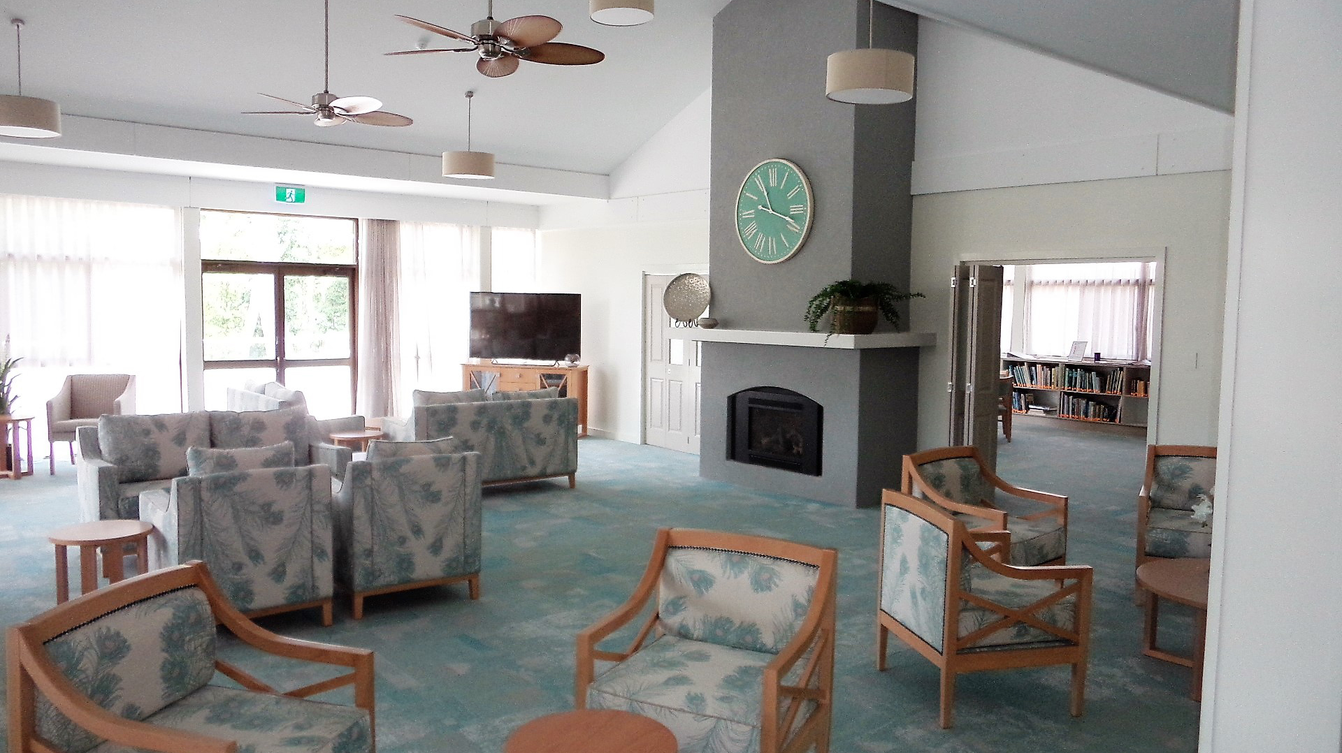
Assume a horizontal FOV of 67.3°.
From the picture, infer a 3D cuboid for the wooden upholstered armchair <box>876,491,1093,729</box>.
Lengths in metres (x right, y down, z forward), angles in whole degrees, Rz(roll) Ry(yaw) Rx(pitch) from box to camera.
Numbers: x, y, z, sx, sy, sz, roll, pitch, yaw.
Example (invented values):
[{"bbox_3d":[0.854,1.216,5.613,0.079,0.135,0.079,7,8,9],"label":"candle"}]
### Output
[{"bbox_3d":[1.338,0.968,4.399,0.660,0.835,0.665,0,4,-13],"label":"wooden upholstered armchair"}]

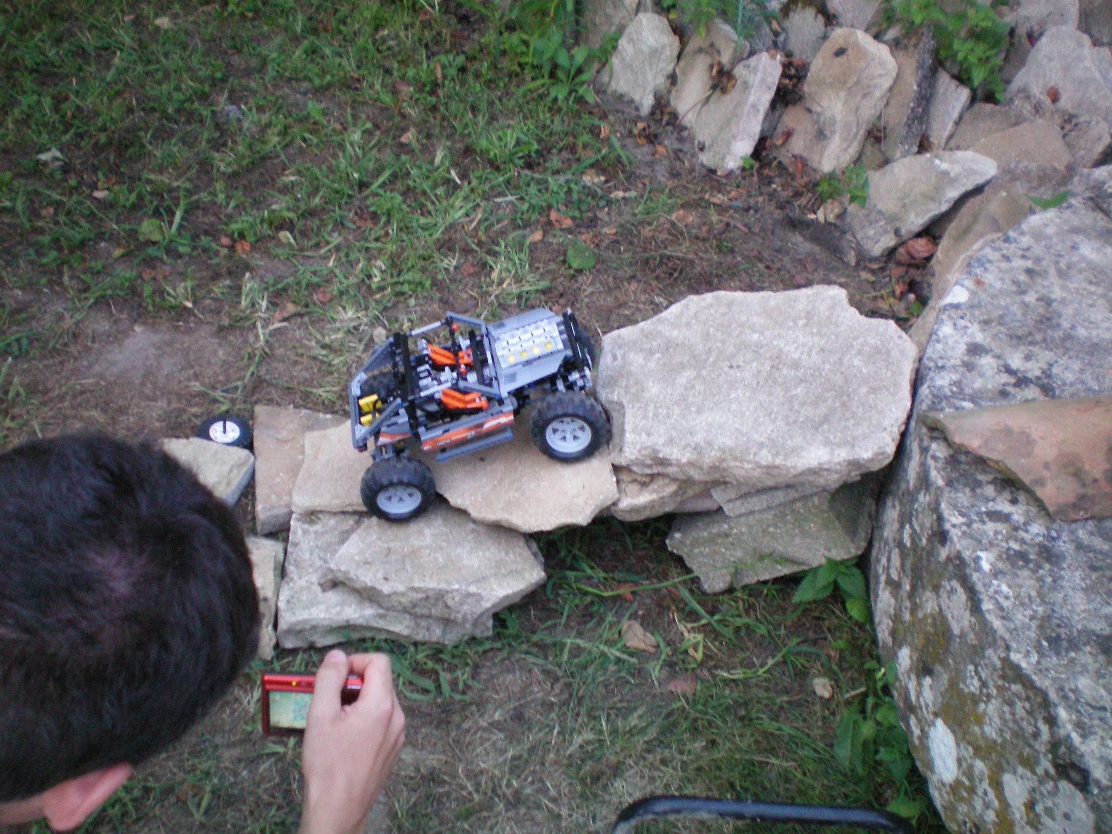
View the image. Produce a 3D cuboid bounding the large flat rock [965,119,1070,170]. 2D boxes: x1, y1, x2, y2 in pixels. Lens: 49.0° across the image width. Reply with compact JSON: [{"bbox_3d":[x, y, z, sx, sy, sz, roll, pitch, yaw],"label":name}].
[{"bbox_3d":[0.880,-0.513,2.305,0.185,0.055,0.125,-1,55,8],"label":"large flat rock"}]

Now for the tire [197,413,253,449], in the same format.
[{"bbox_3d":[-0.477,0.027,1.756,0.081,0.028,0.081,7,47,0],"label":"tire"}]

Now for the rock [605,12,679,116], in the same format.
[{"bbox_3d":[0.171,-0.656,2.297,0.126,0.201,0.070,2,20,9],"label":"rock"}]

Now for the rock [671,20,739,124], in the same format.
[{"bbox_3d":[0.280,-0.634,2.279,0.105,0.207,0.080,18,22,7],"label":"rock"}]

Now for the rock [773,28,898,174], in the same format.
[{"bbox_3d":[0.505,-0.563,2.183,0.165,0.255,0.090,10,21,5],"label":"rock"}]

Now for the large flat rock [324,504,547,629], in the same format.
[{"bbox_3d":[-0.151,0.177,1.554,0.265,0.060,0.160,3,47,-4],"label":"large flat rock"}]

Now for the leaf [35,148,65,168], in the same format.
[{"bbox_3d":[-0.905,-0.463,2.183,0.049,0.015,0.042,0,50,0],"label":"leaf"}]

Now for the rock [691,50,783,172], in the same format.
[{"bbox_3d":[0.334,-0.566,2.274,0.088,0.235,0.080,3,29,-33],"label":"rock"}]

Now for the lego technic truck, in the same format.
[{"bbox_3d":[-0.116,-0.026,1.532,0.325,0.178,0.190,-20,51,5],"label":"lego technic truck"}]

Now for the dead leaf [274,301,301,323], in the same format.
[{"bbox_3d":[-0.426,-0.167,1.935,0.042,0.012,0.039,0,50,0],"label":"dead leaf"}]

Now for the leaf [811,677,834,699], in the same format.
[{"bbox_3d":[0.331,0.336,1.513,0.027,0.012,0.031,0,50,0],"label":"leaf"}]

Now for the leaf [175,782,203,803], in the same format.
[{"bbox_3d":[-0.429,0.439,1.427,0.031,0.012,0.028,0,50,0],"label":"leaf"}]

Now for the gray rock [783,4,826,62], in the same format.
[{"bbox_3d":[0.457,-0.689,2.256,0.079,0.134,0.070,-1,19,9],"label":"gray rock"}]

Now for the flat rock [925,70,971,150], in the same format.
[{"bbox_3d":[0.765,-0.599,2.387,0.062,0.165,0.070,13,25,-6],"label":"flat rock"}]

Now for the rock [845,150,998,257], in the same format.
[{"bbox_3d":[0.600,-0.351,2.009,0.251,0.070,0.114,-28,77,3],"label":"rock"}]

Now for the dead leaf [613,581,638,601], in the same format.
[{"bbox_3d":[0.092,0.233,1.632,0.031,0.015,0.028,7,47,0],"label":"dead leaf"}]

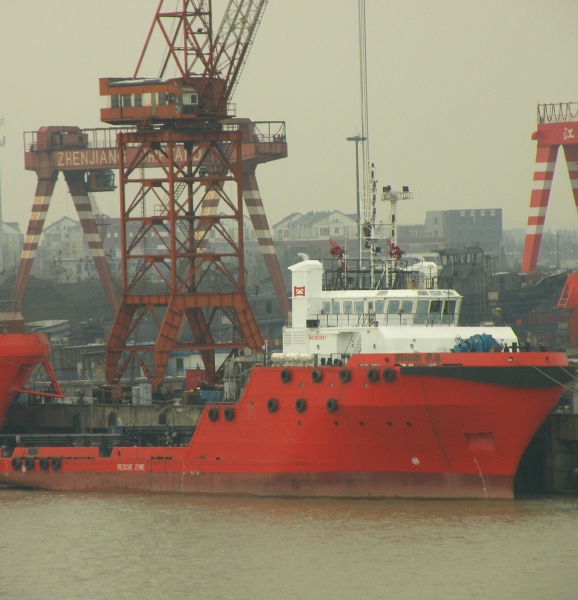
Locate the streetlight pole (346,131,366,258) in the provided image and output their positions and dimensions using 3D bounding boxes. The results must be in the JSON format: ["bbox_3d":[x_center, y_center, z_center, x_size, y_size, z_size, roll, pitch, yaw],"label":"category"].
[{"bbox_3d":[10.500,-9.400,842.000,3.100,30.400,3.100,-1,0,0],"label":"streetlight pole"}]

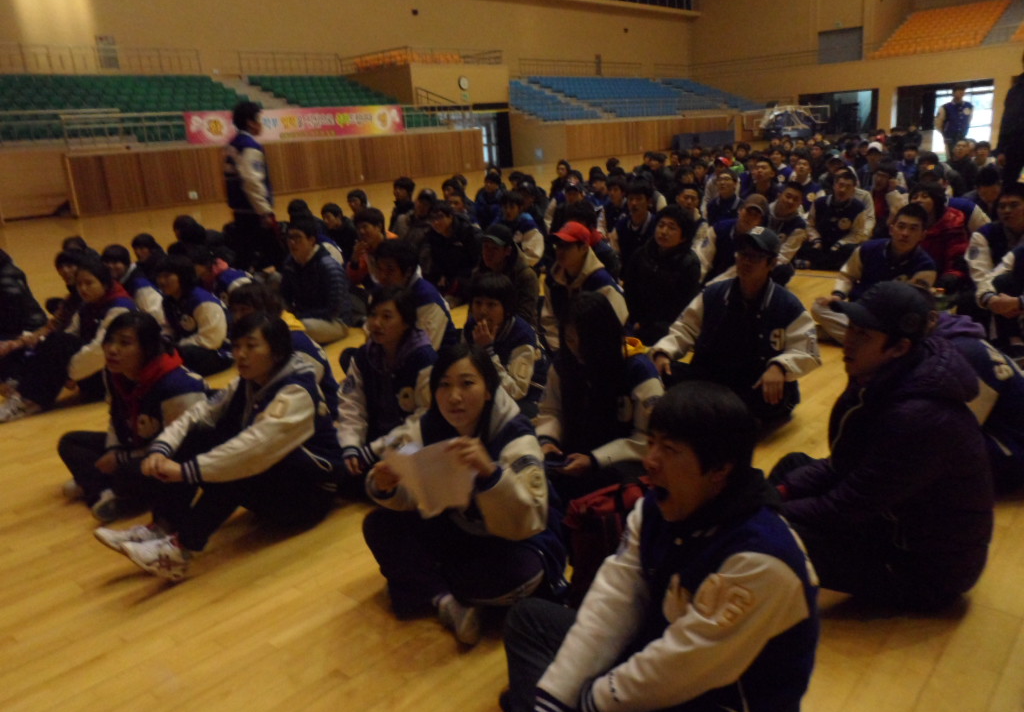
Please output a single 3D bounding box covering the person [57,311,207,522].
[{"bbox_3d":[-1.515,0.188,3.120,0.600,0.800,0.600,3,17,23],"label":"person"}]

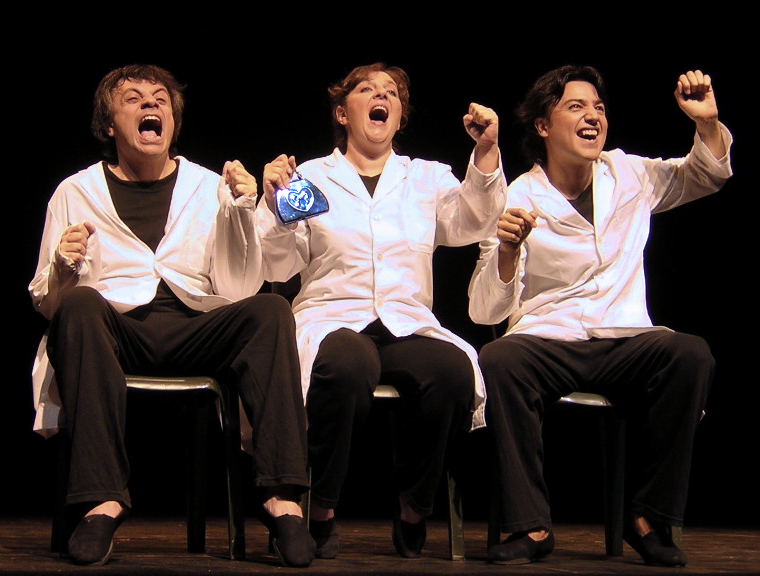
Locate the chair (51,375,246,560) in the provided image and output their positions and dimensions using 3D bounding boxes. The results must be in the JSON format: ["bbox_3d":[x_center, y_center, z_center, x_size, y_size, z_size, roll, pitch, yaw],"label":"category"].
[{"bbox_3d":[-0.599,0.271,3.287,0.430,0.810,0.510,4,-10,-18],"label":"chair"}]

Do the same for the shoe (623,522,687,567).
[{"bbox_3d":[0.703,0.652,3.290,0.090,0.090,0.250,4,-4,-18],"label":"shoe"}]

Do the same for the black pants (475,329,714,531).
[{"bbox_3d":[0.531,0.379,3.404,0.560,0.520,0.570,2,-9,-7],"label":"black pants"}]

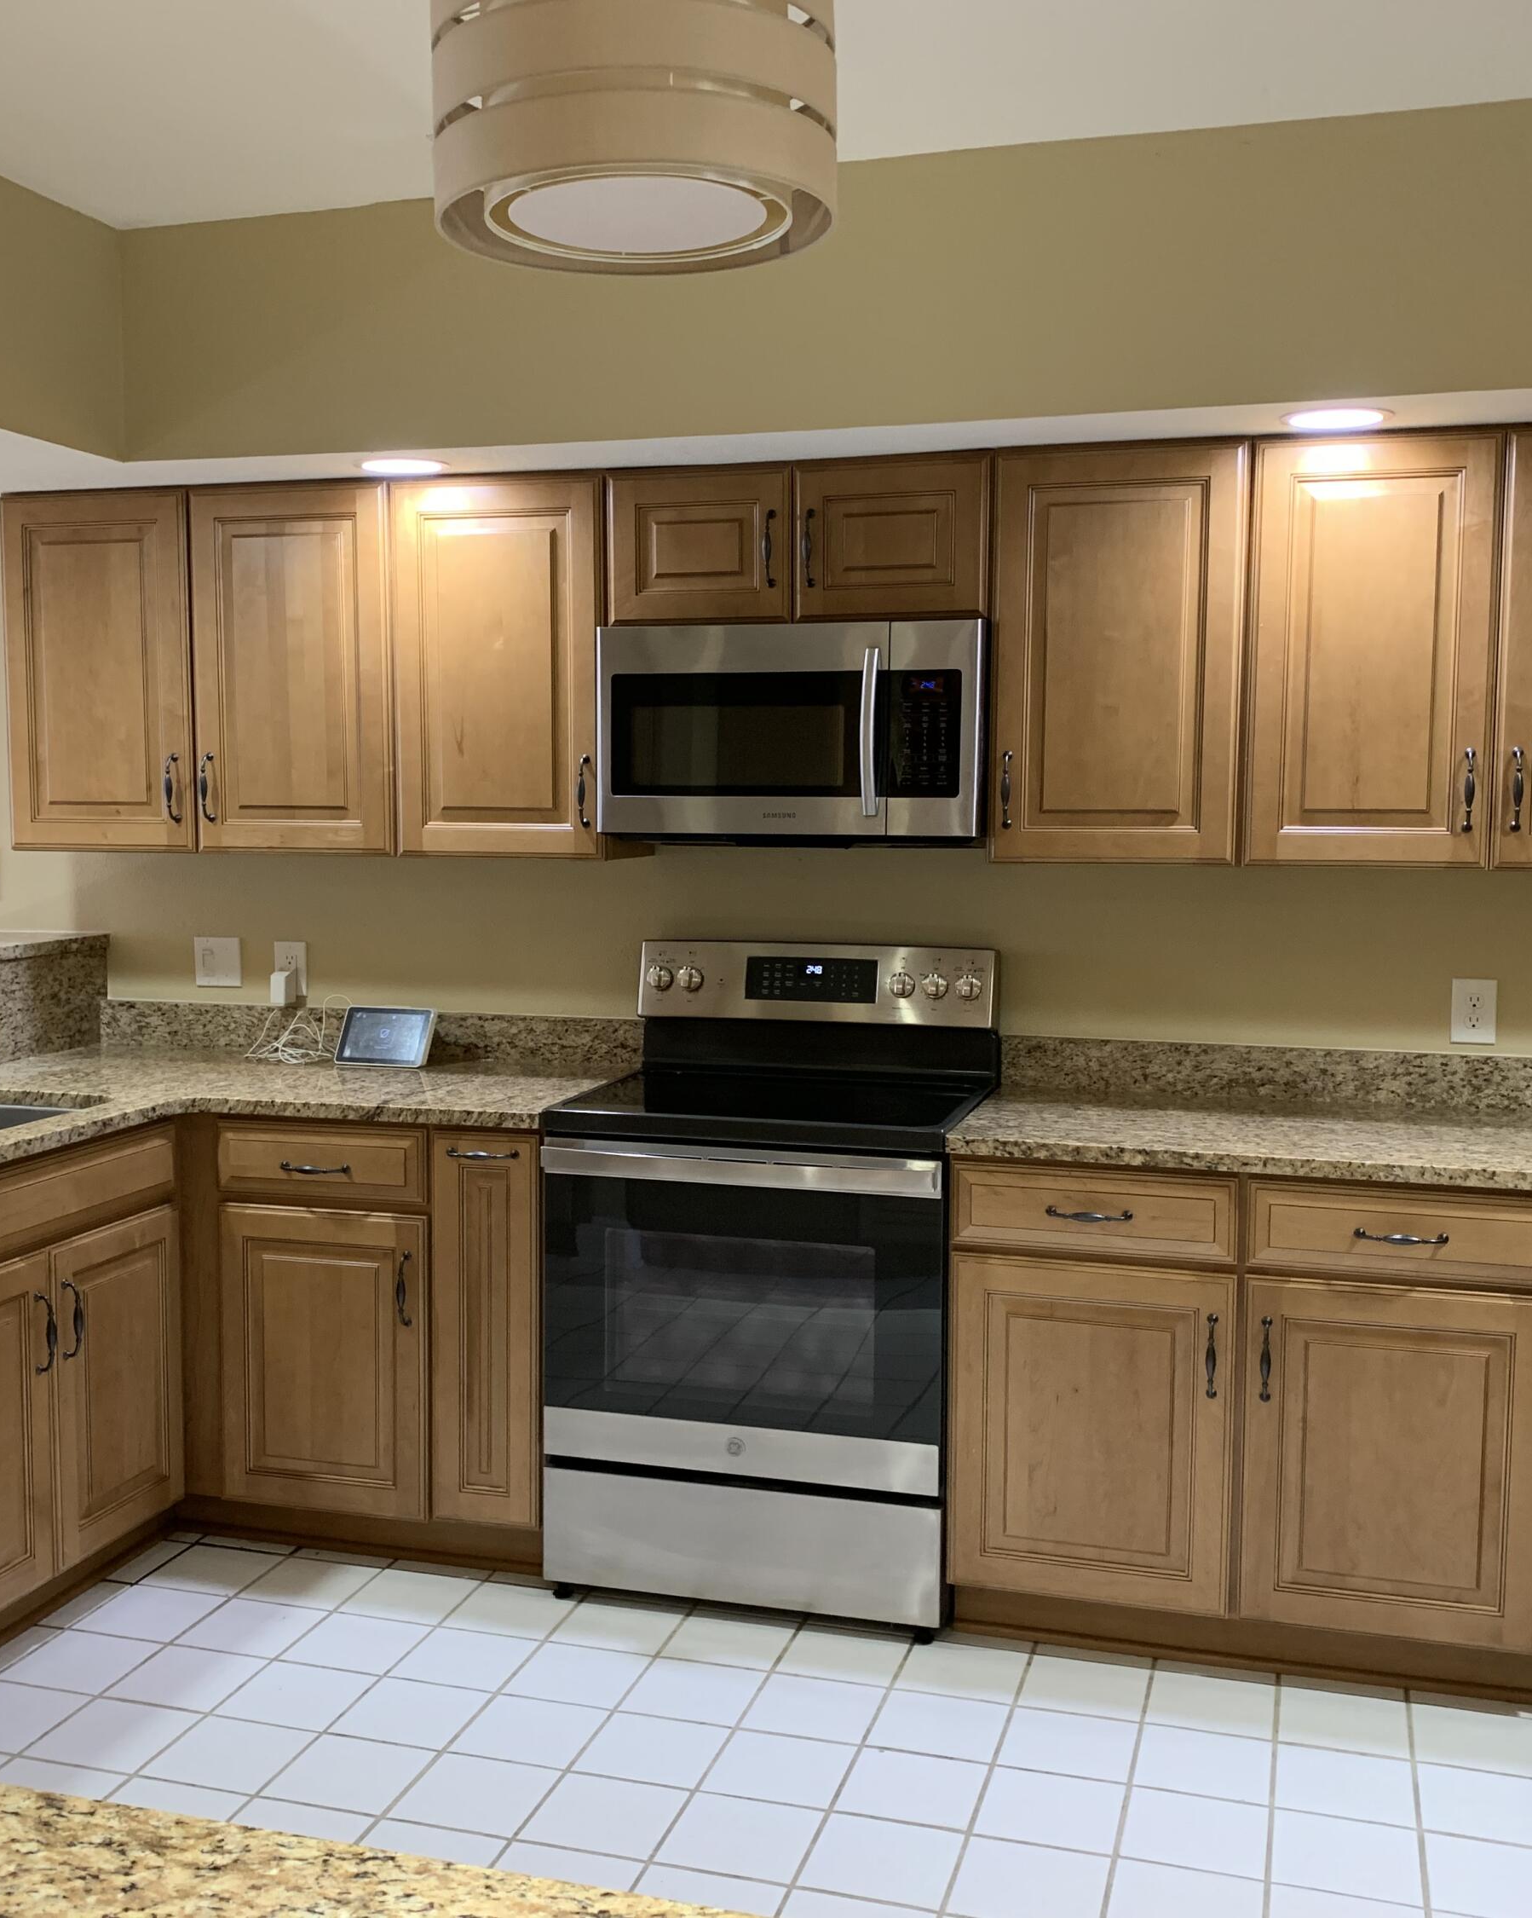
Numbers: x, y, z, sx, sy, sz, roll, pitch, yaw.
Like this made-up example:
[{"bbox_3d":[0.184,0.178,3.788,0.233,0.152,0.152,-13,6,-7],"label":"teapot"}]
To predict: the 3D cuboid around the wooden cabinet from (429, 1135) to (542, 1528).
[{"bbox_3d":[-0.448,0.683,3.909,0.225,0.759,0.598,2,5,16],"label":"wooden cabinet"}]

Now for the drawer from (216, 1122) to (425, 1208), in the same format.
[{"bbox_3d":[-0.786,0.374,3.929,0.443,0.145,0.496,2,5,16],"label":"drawer"}]

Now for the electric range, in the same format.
[{"bbox_3d":[0.025,0.587,3.730,0.757,1.193,0.685,2,5,16],"label":"electric range"}]

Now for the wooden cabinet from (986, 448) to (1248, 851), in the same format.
[{"bbox_3d":[0.682,-0.560,3.652,0.456,0.759,0.329,2,5,16],"label":"wooden cabinet"}]

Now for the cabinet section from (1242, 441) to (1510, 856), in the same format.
[{"bbox_3d":[1.103,-0.546,3.514,0.417,0.757,0.310,2,5,16],"label":"cabinet section"}]

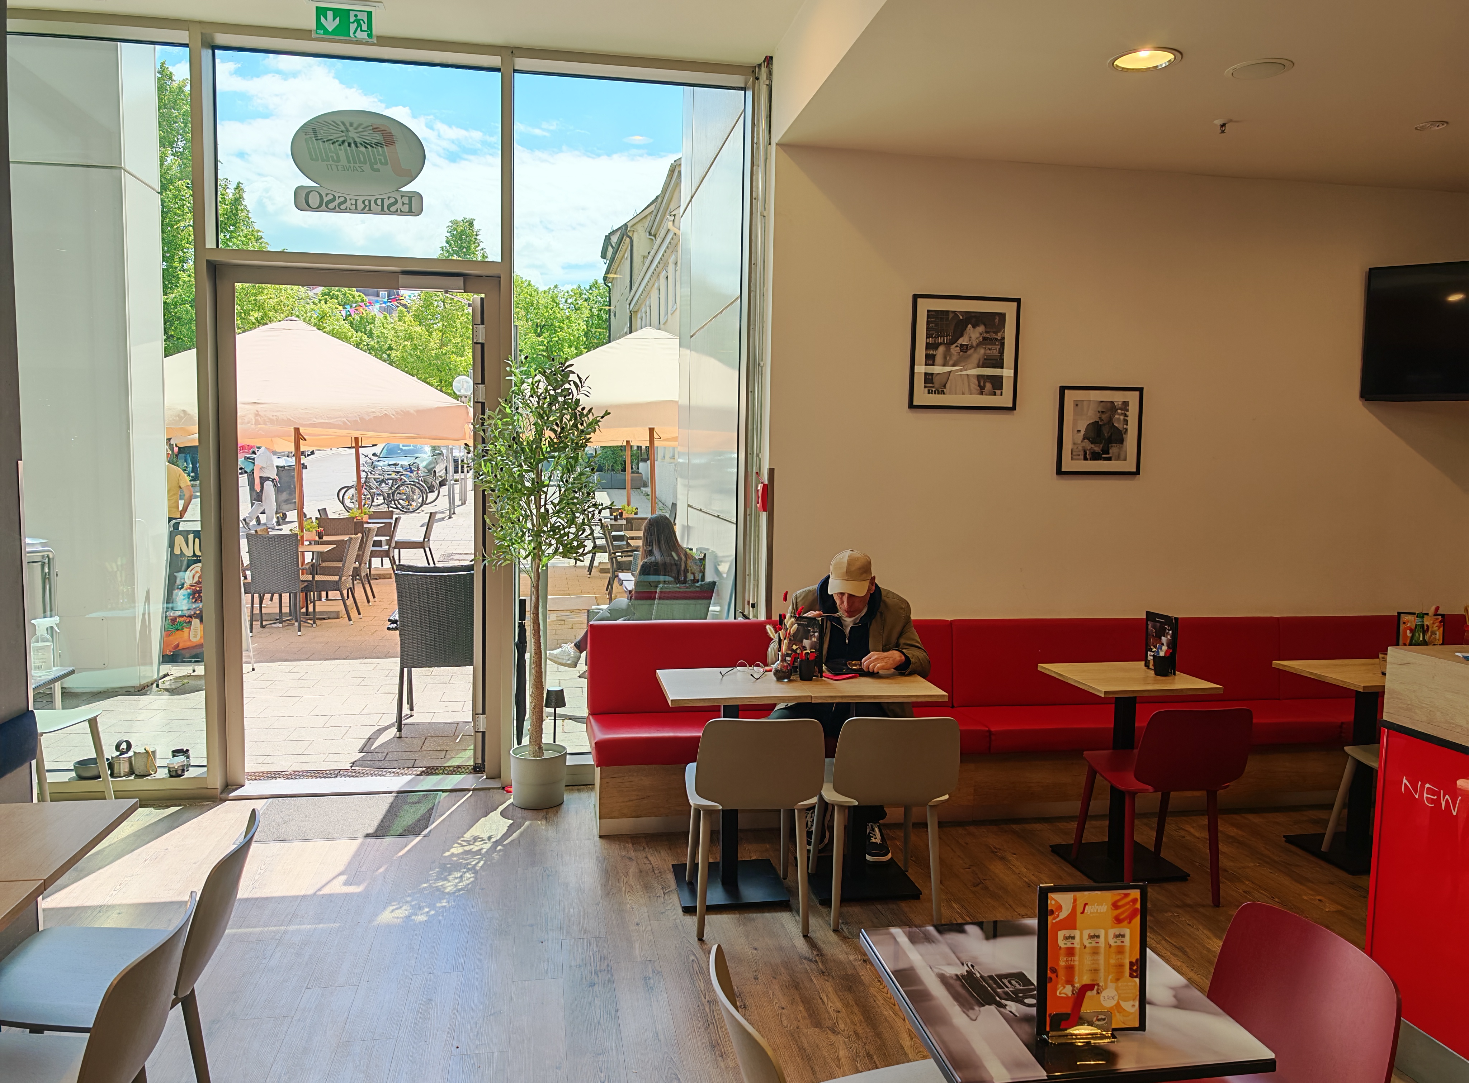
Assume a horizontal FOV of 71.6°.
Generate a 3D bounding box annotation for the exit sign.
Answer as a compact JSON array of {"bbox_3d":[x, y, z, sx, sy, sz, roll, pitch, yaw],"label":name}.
[{"bbox_3d":[-1.583,-2.108,4.137,0.249,0.144,0.020,0,5,-9],"label":"exit sign"}]

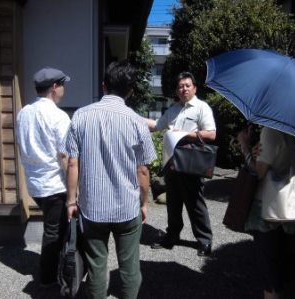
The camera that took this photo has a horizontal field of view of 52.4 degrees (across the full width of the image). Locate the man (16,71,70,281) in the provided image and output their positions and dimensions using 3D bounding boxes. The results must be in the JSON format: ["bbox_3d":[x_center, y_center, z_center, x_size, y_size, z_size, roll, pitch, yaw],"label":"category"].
[{"bbox_3d":[-0.790,0.220,2.330,0.500,1.680,0.380,4,6,37],"label":"man"}]

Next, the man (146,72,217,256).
[{"bbox_3d":[0.310,0.150,2.840,0.720,1.710,0.500,2,6,21],"label":"man"}]

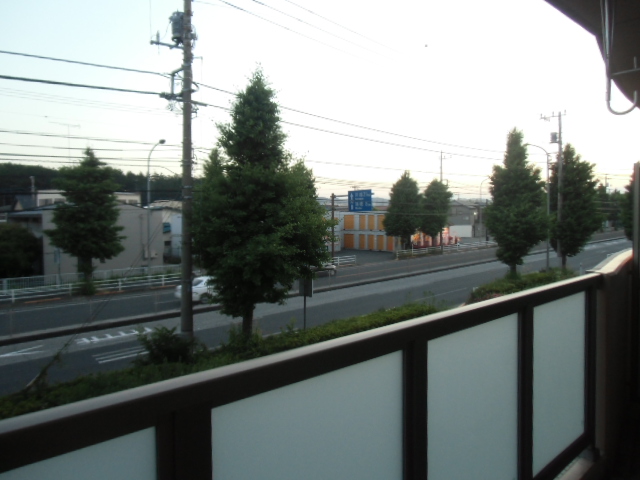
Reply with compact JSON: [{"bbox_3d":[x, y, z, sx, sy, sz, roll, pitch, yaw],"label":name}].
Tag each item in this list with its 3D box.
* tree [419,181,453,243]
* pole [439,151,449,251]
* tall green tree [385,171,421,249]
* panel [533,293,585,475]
[{"bbox_3d":[13.732,-2.747,53.011,4.000,9.100,4.000,-3,3,-44],"label":"tree"},{"bbox_3d":[15.126,-4.565,53.684,0.600,12.700,1.300,-3,3,-44],"label":"pole"},{"bbox_3d":[8.926,-2.832,48.074,3.910,9.360,3.910,0,1,0],"label":"tall green tree"},{"bbox_3d":[1.286,0.727,2.367,0.687,0.830,0.030,-2,2,-42],"label":"panel"}]

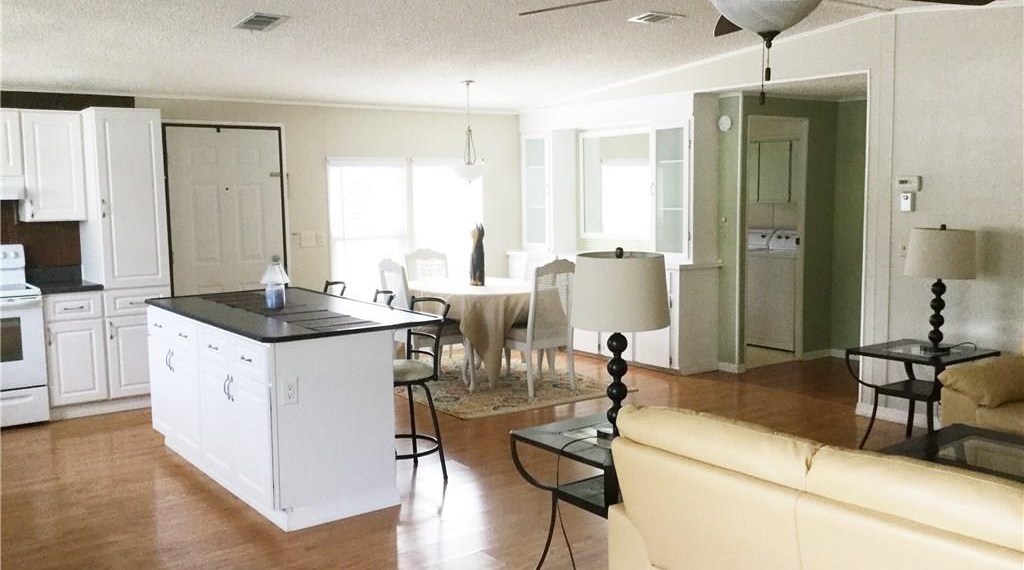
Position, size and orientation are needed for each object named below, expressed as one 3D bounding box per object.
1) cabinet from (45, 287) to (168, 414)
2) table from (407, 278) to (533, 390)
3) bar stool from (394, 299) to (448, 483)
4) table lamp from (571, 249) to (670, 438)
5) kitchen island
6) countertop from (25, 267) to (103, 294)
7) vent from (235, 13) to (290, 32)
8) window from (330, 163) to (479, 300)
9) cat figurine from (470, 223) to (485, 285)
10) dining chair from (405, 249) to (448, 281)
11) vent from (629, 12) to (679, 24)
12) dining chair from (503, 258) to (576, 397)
[{"bbox_3d":[-2.955,0.444,6.599,0.815,0.865,0.590,-5,8,-37],"label":"cabinet"},{"bbox_3d":[-0.205,0.379,7.564,1.270,0.755,1.270,-1,6,0],"label":"table"},{"bbox_3d":[-0.578,0.567,4.868,0.470,0.970,0.410,-5,8,-37],"label":"bar stool"},{"bbox_3d":[0.395,0.228,3.534,0.395,0.730,0.395,-1,6,0],"label":"table lamp"},{"bbox_3d":[-1.265,0.578,5.133,0.965,0.900,1.880,-5,8,-37],"label":"kitchen island"},{"bbox_3d":[-3.117,-0.035,6.405,0.405,0.138,0.620,-5,8,-37],"label":"countertop"},{"bbox_3d":[-1.428,-1.498,5.220,0.205,0.030,0.365,-5,3,-37],"label":"vent"},{"bbox_3d":[-0.954,-0.511,8.673,1.680,1.330,0.100,-5,8,-37],"label":"window"},{"bbox_3d":[-0.277,-0.248,7.538,0.115,0.510,0.115,-5,8,-37],"label":"cat figurine"},{"bbox_3d":[-0.592,0.203,7.937,0.480,1.005,0.550,-5,8,-37],"label":"dining chair"},{"bbox_3d":[0.906,-1.670,5.730,0.280,0.030,0.220,-5,3,-37],"label":"vent"},{"bbox_3d":[0.204,0.293,7.034,0.480,1.015,0.550,-4,7,-30],"label":"dining chair"}]

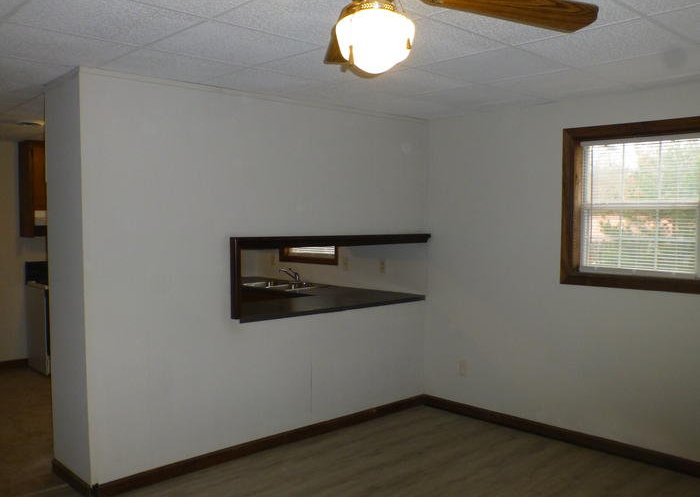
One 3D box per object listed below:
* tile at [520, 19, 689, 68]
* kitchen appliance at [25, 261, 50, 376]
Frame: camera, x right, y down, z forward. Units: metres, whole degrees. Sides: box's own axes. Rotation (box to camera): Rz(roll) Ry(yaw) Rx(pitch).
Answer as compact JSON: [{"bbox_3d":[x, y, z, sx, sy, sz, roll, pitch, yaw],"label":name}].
[{"bbox_3d":[1.200,-0.958,3.223,0.622,0.020,0.622,-3,4,-43],"label":"tile"},{"bbox_3d":[-2.901,0.689,7.245,0.760,1.090,0.650,-3,4,-43],"label":"kitchen appliance"}]

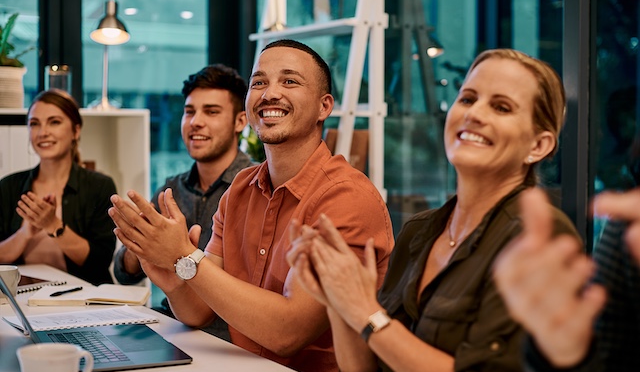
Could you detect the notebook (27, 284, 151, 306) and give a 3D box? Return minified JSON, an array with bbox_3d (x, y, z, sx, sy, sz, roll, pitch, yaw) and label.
[{"bbox_3d":[-0.552,0.265,2.165,0.262,0.020,0.210,0,2,-3],"label":"notebook"}]

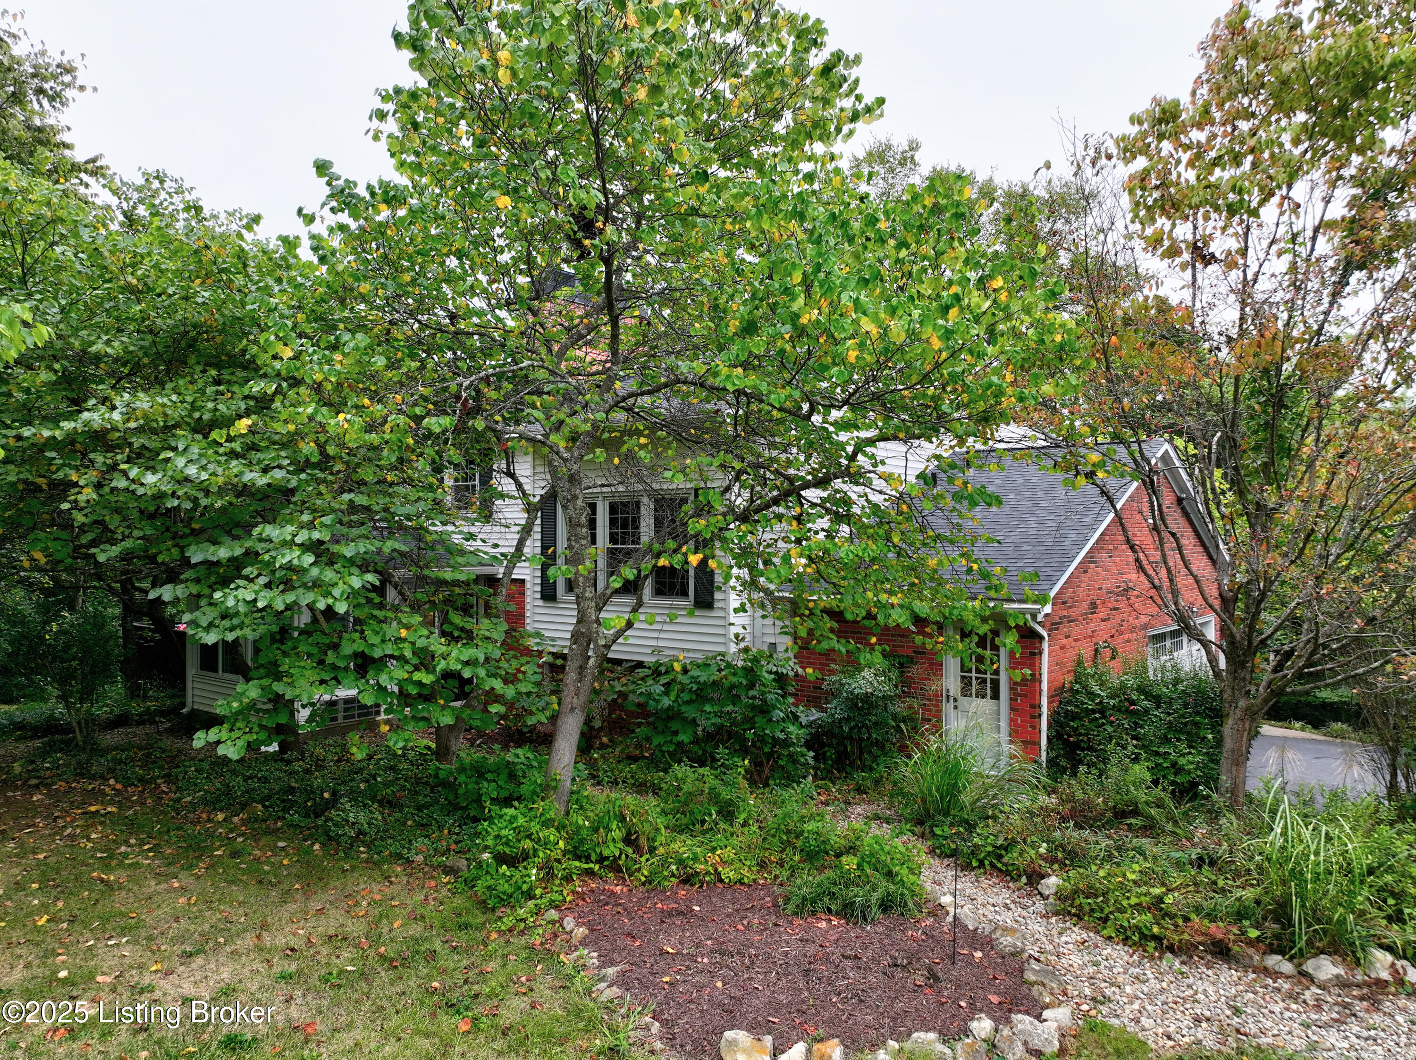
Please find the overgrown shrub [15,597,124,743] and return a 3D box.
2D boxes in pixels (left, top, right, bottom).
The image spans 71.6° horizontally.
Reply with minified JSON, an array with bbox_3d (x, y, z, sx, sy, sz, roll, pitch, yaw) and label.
[{"bbox_3d":[-10.273,2.299,15.819,1.600,2.320,1.500,0,-1,-33],"label":"overgrown shrub"}]

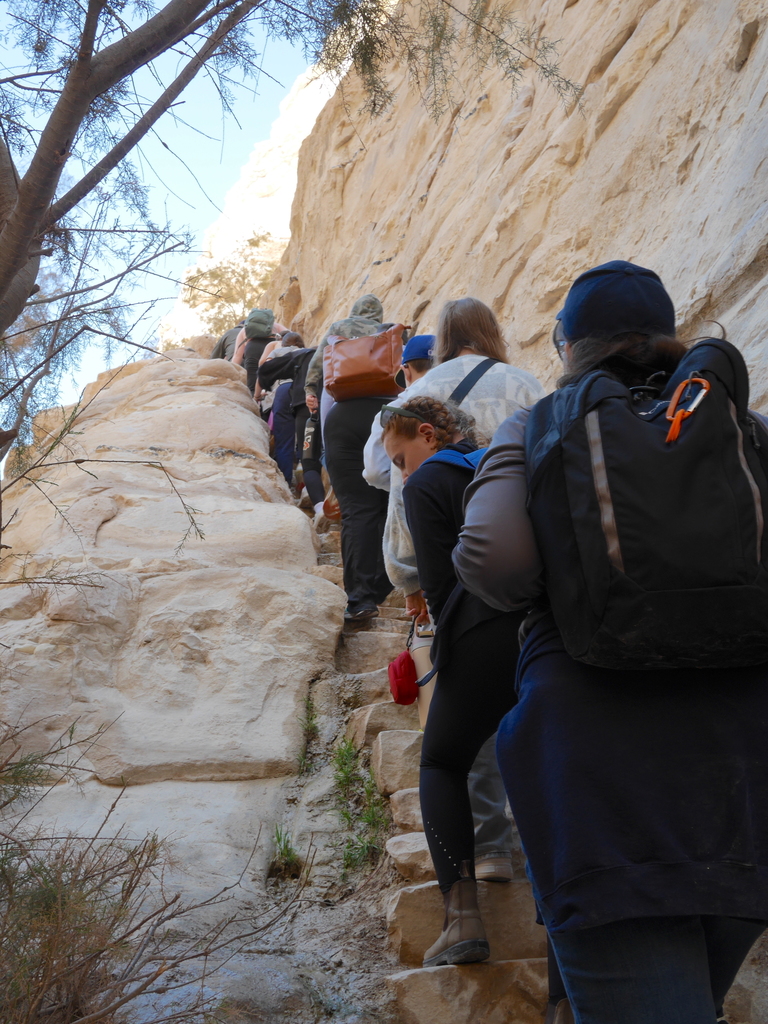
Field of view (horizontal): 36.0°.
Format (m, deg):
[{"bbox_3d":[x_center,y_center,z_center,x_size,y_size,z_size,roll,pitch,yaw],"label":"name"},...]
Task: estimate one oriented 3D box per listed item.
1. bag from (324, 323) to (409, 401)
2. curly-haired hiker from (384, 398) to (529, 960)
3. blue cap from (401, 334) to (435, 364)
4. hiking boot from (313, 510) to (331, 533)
[{"bbox_3d":[-0.088,-0.677,5.358,0.360,0.290,0.160,-5,-27,9],"label":"bag"},{"bbox_3d":[0.204,0.379,3.035,0.450,1.470,0.500,10,-18,-34],"label":"curly-haired hiker"},{"bbox_3d":[0.130,-0.616,4.720,0.180,0.140,0.260,7,-24,-24],"label":"blue cap"},{"bbox_3d":[-0.428,0.065,8.109,0.110,0.130,0.270,3,-15,-10],"label":"hiking boot"}]

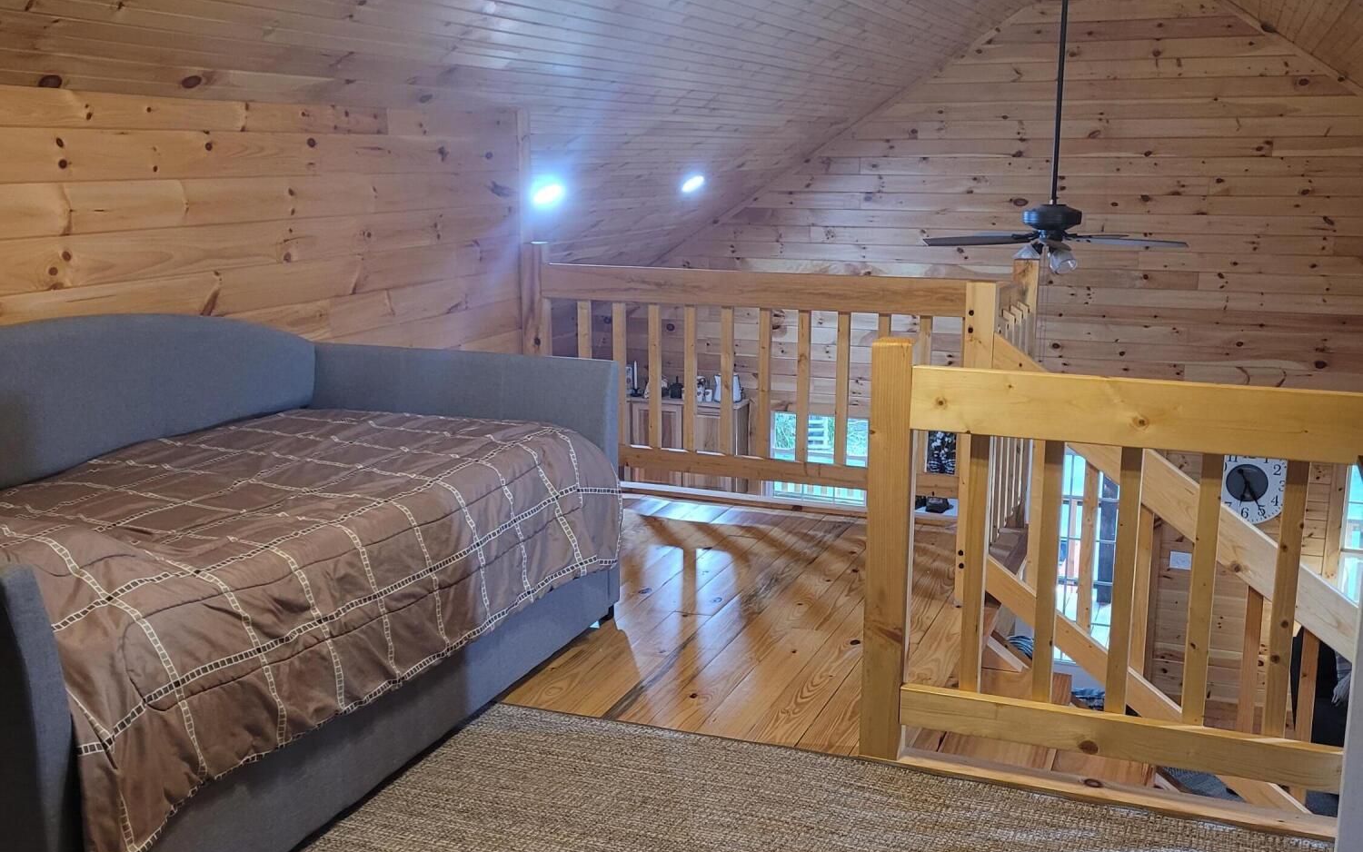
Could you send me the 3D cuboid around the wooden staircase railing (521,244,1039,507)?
[{"bbox_3d":[0.321,-0.194,5.251,2.020,0.955,0.120,5,13,21],"label":"wooden staircase railing"}]

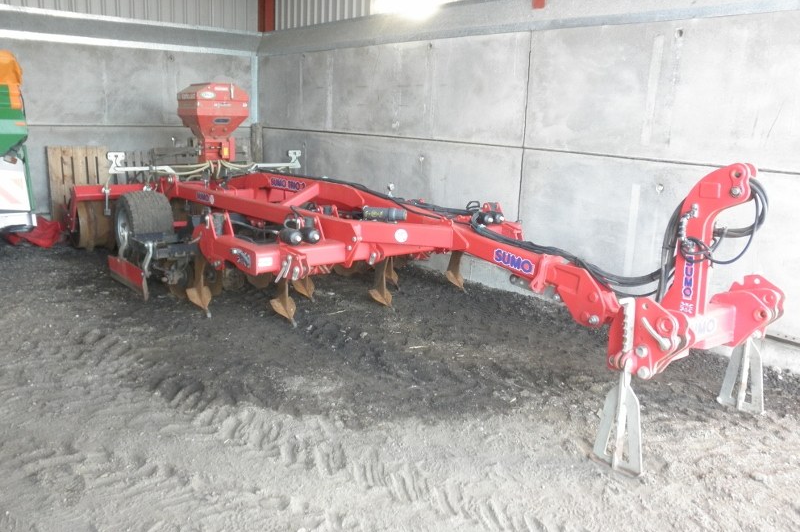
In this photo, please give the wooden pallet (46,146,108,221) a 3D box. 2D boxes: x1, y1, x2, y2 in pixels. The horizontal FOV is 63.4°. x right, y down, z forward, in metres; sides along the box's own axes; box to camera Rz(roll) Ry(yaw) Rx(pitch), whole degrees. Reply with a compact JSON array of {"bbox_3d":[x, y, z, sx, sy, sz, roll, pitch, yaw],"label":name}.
[{"bbox_3d":[-4.538,-1.093,9.262,0.800,1.200,0.144,-9,12,-38],"label":"wooden pallet"}]

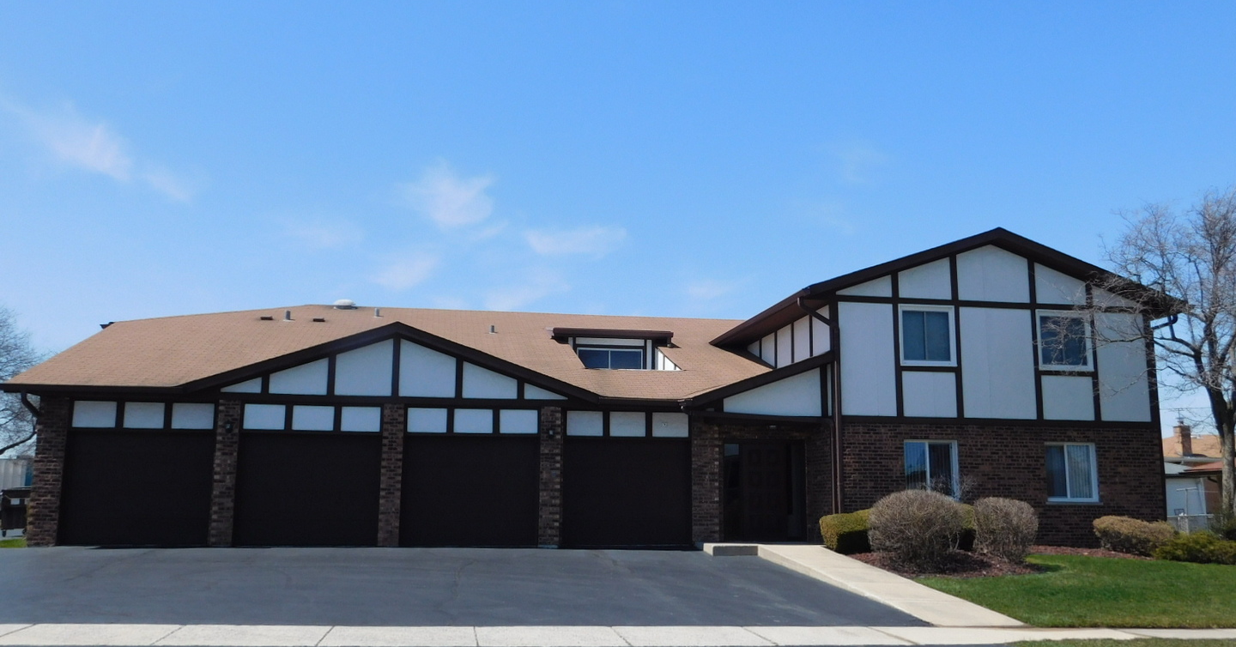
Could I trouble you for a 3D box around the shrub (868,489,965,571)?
[{"bbox_3d":[4.833,3.320,17.394,1.560,1.250,1.550,2,-10,-9],"label":"shrub"}]

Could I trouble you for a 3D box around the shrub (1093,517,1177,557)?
[{"bbox_3d":[9.738,3.996,20.195,1.550,0.710,1.150,2,-10,-9],"label":"shrub"}]

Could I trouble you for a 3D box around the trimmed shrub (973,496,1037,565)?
[{"bbox_3d":[6.667,3.545,18.378,1.080,1.130,1.080,2,-10,-9],"label":"trimmed shrub"}]

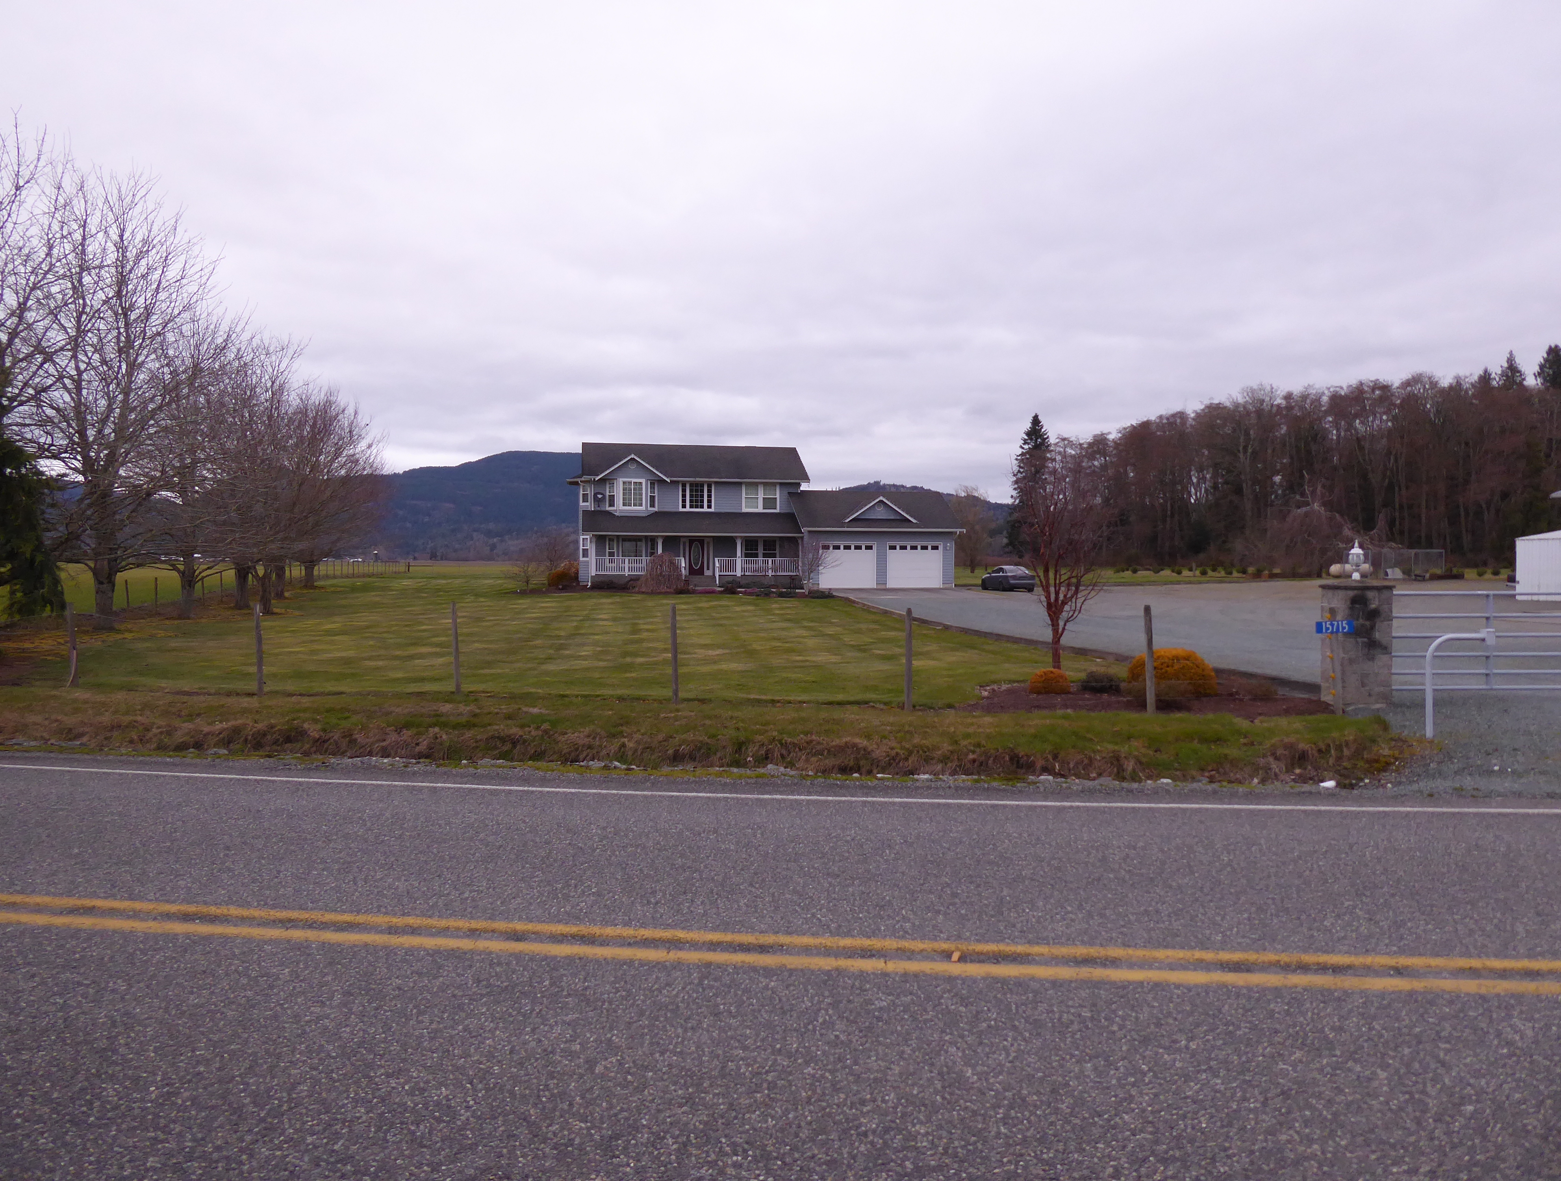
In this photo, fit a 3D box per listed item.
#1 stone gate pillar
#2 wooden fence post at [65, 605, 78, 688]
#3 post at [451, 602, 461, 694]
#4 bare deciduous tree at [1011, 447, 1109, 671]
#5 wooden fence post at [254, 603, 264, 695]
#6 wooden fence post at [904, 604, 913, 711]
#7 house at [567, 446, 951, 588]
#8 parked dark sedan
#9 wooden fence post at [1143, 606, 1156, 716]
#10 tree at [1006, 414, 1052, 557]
[{"bbox_3d":[7.298,0.685,14.400,0.670,1.570,0.670,0,2,6],"label":"stone gate pillar"},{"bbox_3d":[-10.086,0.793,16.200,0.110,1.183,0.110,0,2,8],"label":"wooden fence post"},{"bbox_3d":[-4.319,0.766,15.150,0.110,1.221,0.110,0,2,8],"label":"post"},{"bbox_3d":[4.316,-0.483,17.500,1.414,3.521,1.414,0,2,0],"label":"bare deciduous tree"},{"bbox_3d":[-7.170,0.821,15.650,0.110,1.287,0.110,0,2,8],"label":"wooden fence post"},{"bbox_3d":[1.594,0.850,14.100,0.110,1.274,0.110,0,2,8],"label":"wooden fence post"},{"bbox_3d":[-1.333,-4.449,67.704,22.100,8.350,10.400,0,2,-11],"label":"house"},{"bbox_3d":[12.954,-0.652,64.800,1.800,1.440,4.600,0,2,-10],"label":"parked dark sedan"},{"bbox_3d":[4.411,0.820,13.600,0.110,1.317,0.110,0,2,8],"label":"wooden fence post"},{"bbox_3d":[47.680,-18.956,215.000,10.001,28.840,10.001,0,2,0],"label":"tree"}]

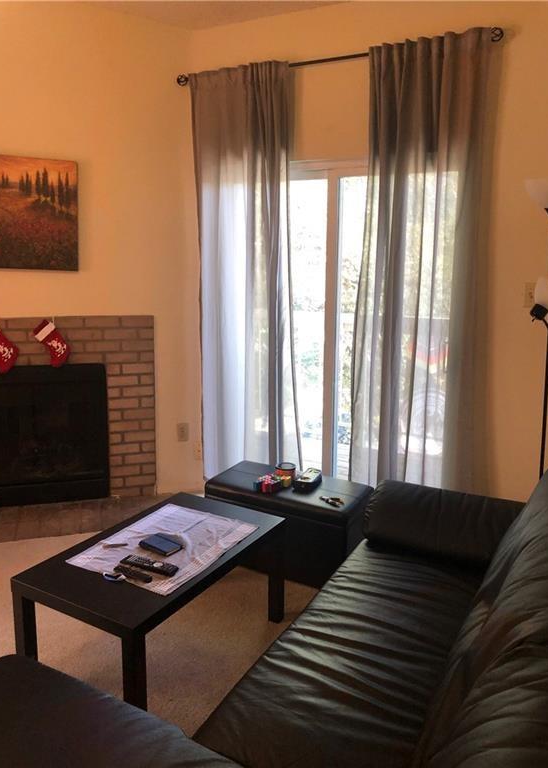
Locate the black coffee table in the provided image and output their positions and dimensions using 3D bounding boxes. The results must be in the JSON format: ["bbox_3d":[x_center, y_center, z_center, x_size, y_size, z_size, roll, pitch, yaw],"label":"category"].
[{"bbox_3d":[-0.417,0.827,2.370,0.550,0.450,0.900,7,13,30],"label":"black coffee table"}]

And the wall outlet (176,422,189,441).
[{"bbox_3d":[-0.575,0.309,3.944,0.072,0.117,0.014,-3,12,-17],"label":"wall outlet"}]

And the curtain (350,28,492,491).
[{"bbox_3d":[0.731,-0.428,3.105,0.684,2.415,0.120,6,13,27],"label":"curtain"}]

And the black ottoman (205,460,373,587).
[{"bbox_3d":[0.071,0.701,3.136,0.773,0.400,0.390,7,13,30],"label":"black ottoman"}]

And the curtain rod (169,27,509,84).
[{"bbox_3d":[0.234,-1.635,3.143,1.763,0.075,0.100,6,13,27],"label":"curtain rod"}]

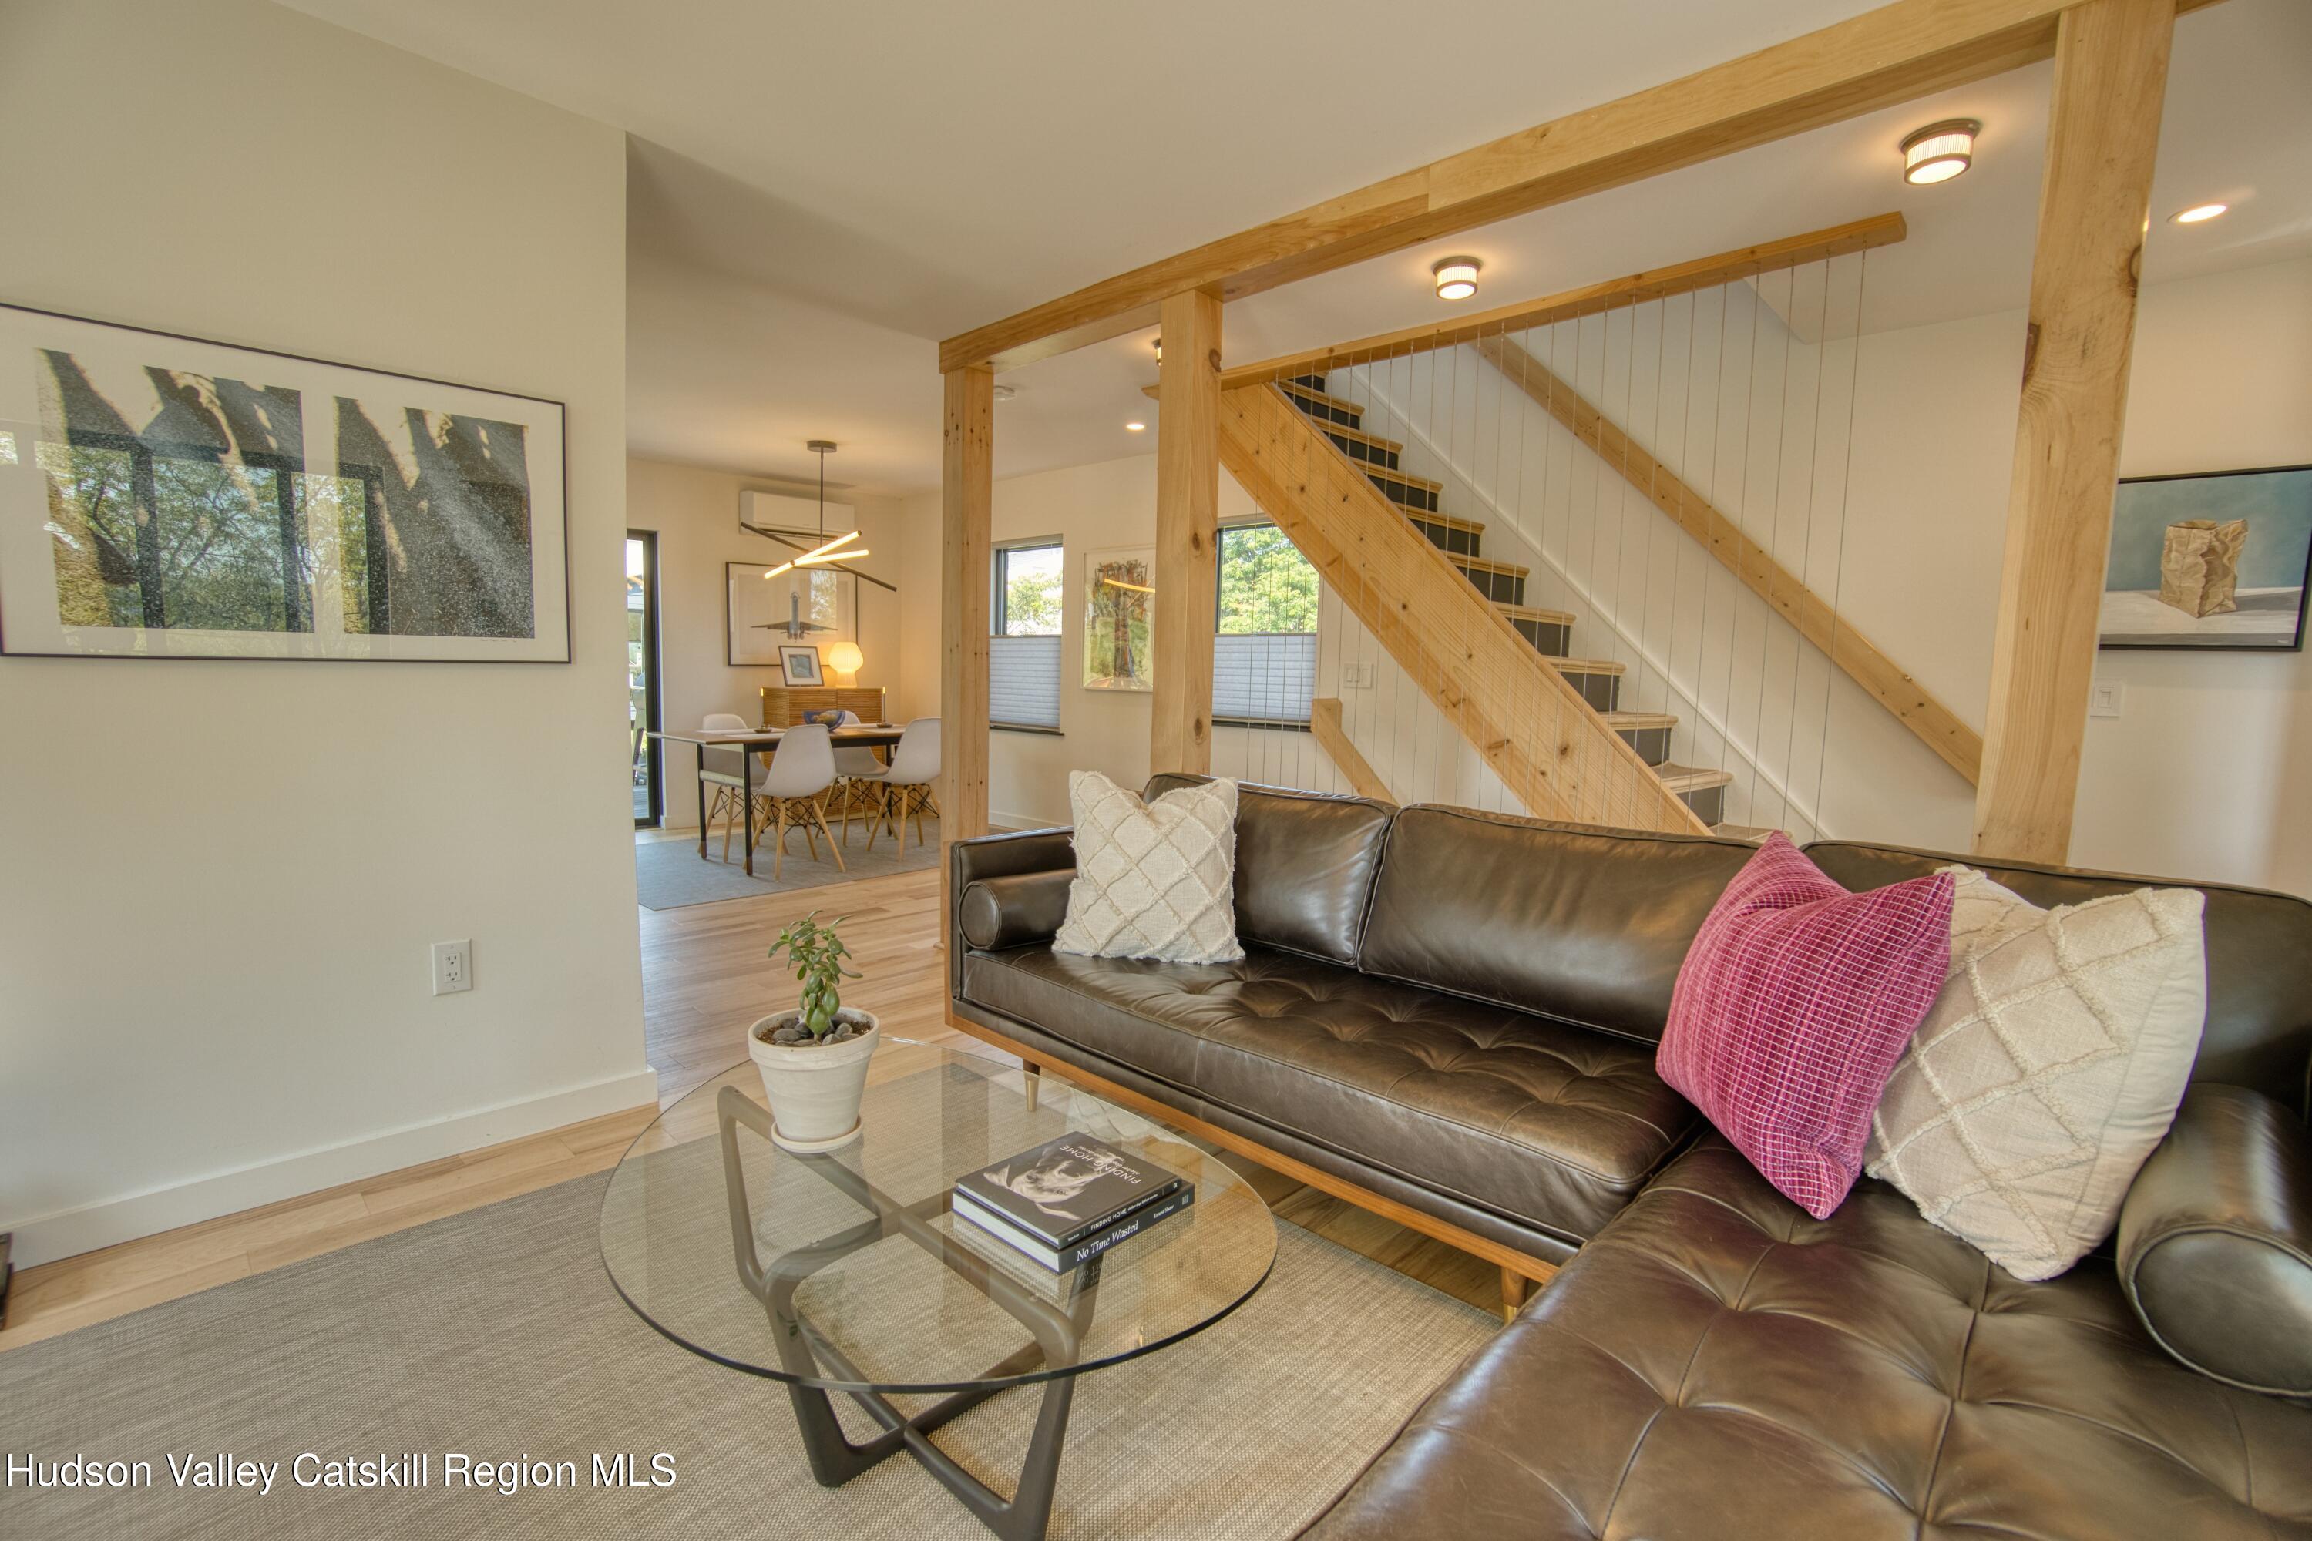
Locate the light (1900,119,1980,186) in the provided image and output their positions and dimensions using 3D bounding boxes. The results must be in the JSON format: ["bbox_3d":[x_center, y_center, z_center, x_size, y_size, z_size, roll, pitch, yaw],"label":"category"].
[{"bbox_3d":[1.725,-1.353,2.122,0.148,0.078,0.148,8,9,43],"label":"light"}]

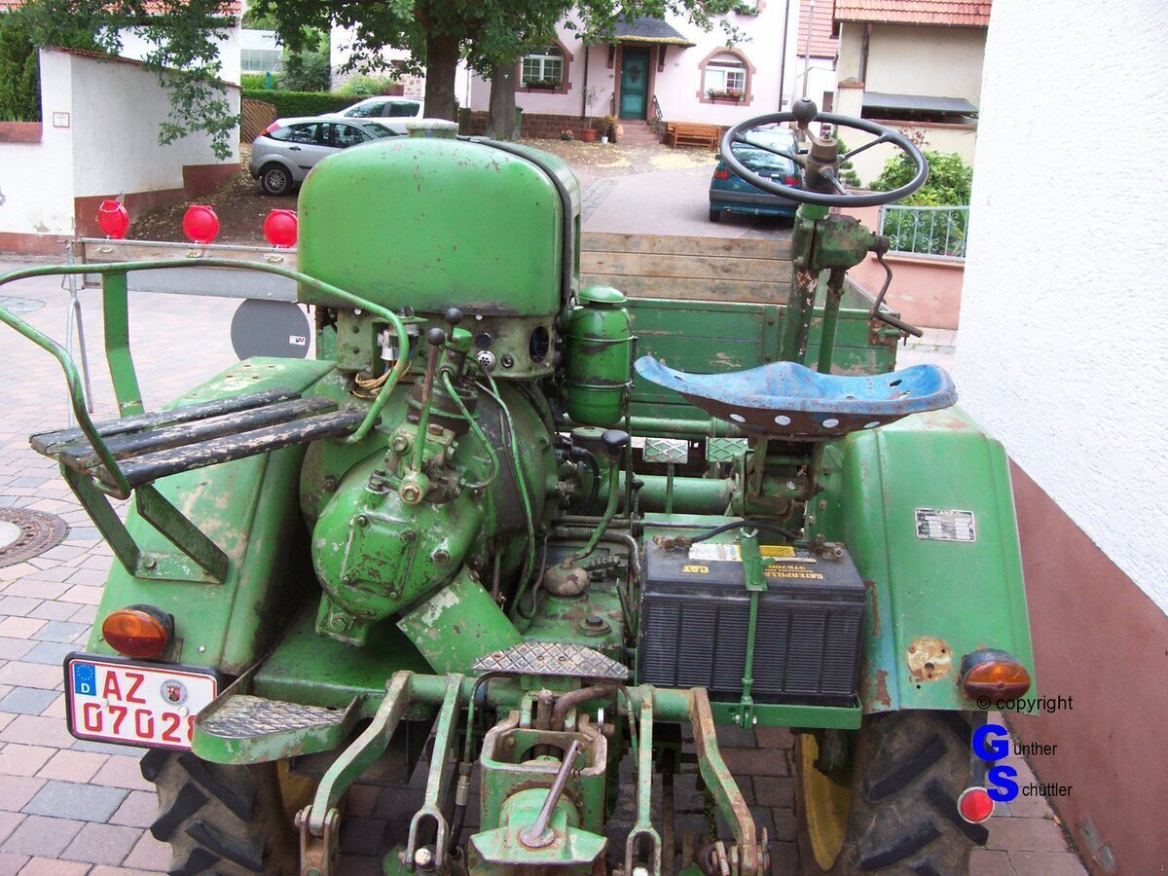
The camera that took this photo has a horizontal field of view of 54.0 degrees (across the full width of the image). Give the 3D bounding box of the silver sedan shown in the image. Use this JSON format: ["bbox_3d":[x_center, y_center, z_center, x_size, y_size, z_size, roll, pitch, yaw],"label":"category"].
[{"bbox_3d":[-4.321,-5.352,22.160,4.170,1.430,1.700,9,19,16],"label":"silver sedan"}]

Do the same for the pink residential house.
[{"bbox_3d":[1.778,-14.726,40.127,10.200,8.500,9.500,3,14,0],"label":"pink residential house"}]

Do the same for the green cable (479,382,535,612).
[{"bbox_3d":[-0.142,0.106,2.100,0.105,0.440,0.120,2,17,4],"label":"green cable"}]

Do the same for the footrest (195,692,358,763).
[{"bbox_3d":[-0.476,0.450,1.786,0.210,0.047,0.155,5,14,8],"label":"footrest"}]

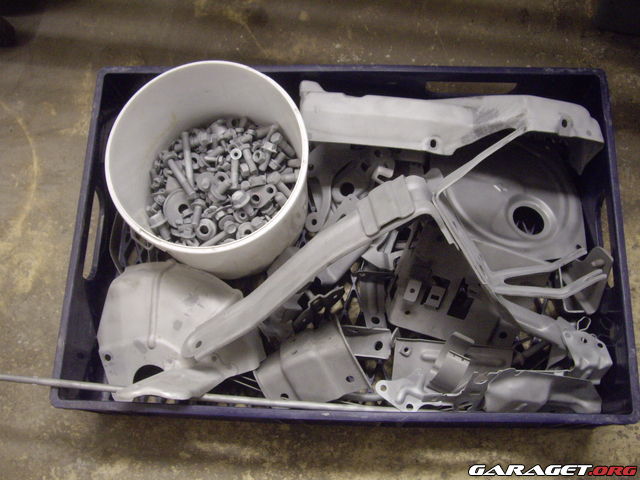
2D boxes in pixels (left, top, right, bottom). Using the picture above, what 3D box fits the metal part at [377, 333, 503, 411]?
[{"bbox_3d":[0.132,0.151,0.793,0.137,0.070,0.085,1,73,3],"label":"metal part"}]

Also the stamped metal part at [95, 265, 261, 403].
[{"bbox_3d":[-0.155,0.105,0.807,0.182,0.085,0.160,1,73,3],"label":"stamped metal part"}]

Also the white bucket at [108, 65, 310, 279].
[{"bbox_3d":[-0.117,-0.068,0.835,0.219,0.178,0.219,-1,74,3],"label":"white bucket"}]

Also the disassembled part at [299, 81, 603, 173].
[{"bbox_3d":[0.149,-0.136,0.845,0.345,0.080,0.090,1,73,3],"label":"disassembled part"}]

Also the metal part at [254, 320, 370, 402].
[{"bbox_3d":[-0.007,0.158,0.811,0.112,0.060,0.092,-30,74,-6],"label":"metal part"}]

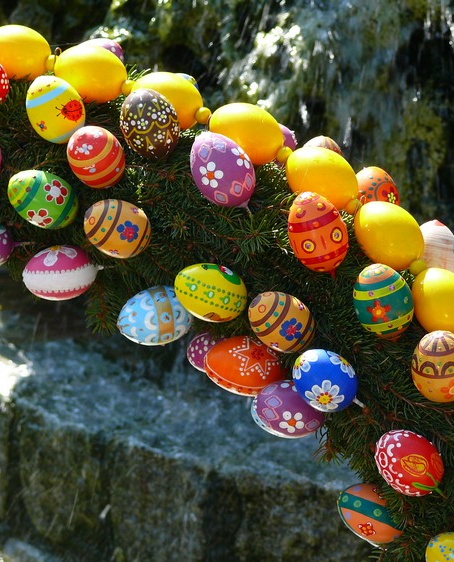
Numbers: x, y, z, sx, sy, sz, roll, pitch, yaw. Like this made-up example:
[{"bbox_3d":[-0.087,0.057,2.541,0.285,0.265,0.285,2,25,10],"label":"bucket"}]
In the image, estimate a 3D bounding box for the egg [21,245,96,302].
[{"bbox_3d":[-0.131,-0.006,2.540,0.059,0.043,0.043,-8,0,-15],"label":"egg"}]

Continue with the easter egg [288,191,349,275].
[{"bbox_3d":[0.068,-0.037,2.420,0.043,0.060,0.043,-14,14,0],"label":"easter egg"}]

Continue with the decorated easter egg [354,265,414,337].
[{"bbox_3d":[0.115,0.015,2.400,0.044,0.059,0.044,-16,35,0],"label":"decorated easter egg"}]

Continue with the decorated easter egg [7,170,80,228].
[{"bbox_3d":[-0.144,-0.064,2.550,0.058,0.044,0.044,25,0,-15],"label":"decorated easter egg"}]

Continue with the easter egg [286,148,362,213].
[{"bbox_3d":[0.072,-0.077,2.440,0.060,0.045,0.045,35,0,26],"label":"easter egg"}]

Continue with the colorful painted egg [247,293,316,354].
[{"bbox_3d":[0.041,0.031,2.460,0.059,0.043,0.043,40,0,-40],"label":"colorful painted egg"}]

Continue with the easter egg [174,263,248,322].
[{"bbox_3d":[-0.012,0.009,2.490,0.059,0.043,0.043,14,0,-24],"label":"easter egg"}]

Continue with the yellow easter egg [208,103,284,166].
[{"bbox_3d":[0.015,-0.112,2.470,0.060,0.045,0.045,22,0,20],"label":"yellow easter egg"}]

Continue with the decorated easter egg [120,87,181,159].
[{"bbox_3d":[-0.059,-0.121,2.510,0.045,0.059,0.045,-18,47,0],"label":"decorated easter egg"}]

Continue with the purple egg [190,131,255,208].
[{"bbox_3d":[-0.003,-0.084,2.450,0.045,0.060,0.045,-30,11,0],"label":"purple egg"}]

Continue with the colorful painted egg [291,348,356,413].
[{"bbox_3d":[0.072,0.073,2.390,0.046,0.046,0.059,6,-14,27],"label":"colorful painted egg"}]

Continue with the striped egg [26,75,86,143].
[{"bbox_3d":[-0.134,-0.135,2.550,0.045,0.057,0.045,-28,18,0],"label":"striped egg"}]

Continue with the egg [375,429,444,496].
[{"bbox_3d":[0.129,0.129,2.290,0.054,0.042,0.042,38,0,-22],"label":"egg"}]

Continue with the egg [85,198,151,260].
[{"bbox_3d":[-0.083,-0.040,2.470,0.057,0.044,0.044,28,0,-41],"label":"egg"}]

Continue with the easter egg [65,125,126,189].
[{"bbox_3d":[-0.101,-0.096,2.520,0.044,0.056,0.044,-25,38,0],"label":"easter egg"}]

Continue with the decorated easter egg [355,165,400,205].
[{"bbox_3d":[0.121,-0.066,2.610,0.039,0.051,0.039,-18,14,0],"label":"decorated easter egg"}]

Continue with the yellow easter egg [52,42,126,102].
[{"bbox_3d":[-0.106,-0.162,2.540,0.060,0.044,0.044,15,0,26],"label":"yellow easter egg"}]

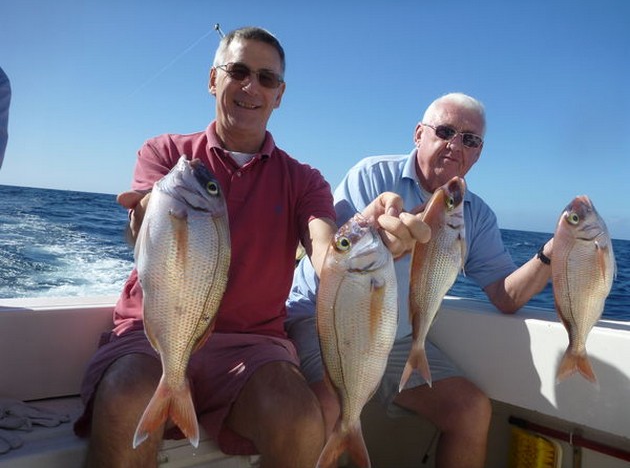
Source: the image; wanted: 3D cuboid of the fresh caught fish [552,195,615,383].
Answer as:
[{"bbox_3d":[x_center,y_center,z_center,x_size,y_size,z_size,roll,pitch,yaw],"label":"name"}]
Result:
[{"bbox_3d":[0.495,0.101,0.940,0.112,0.345,0.054,2,2,13],"label":"fresh caught fish"}]

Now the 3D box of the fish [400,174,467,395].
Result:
[{"bbox_3d":[0.192,0.080,0.830,0.112,0.357,0.055,11,1,-30],"label":"fish"}]

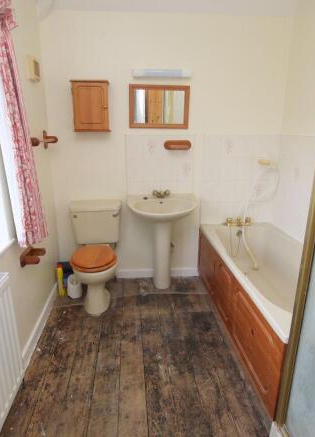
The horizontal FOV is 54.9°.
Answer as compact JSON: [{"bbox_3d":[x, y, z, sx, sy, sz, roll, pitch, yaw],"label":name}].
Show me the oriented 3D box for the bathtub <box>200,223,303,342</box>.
[{"bbox_3d":[0.836,0.538,2.201,0.710,0.533,1.675,-1,16,-5],"label":"bathtub"}]

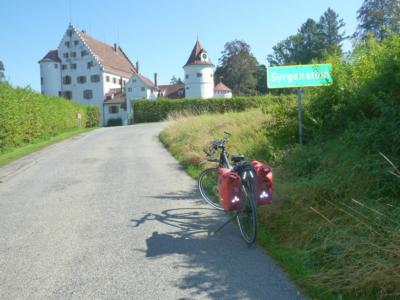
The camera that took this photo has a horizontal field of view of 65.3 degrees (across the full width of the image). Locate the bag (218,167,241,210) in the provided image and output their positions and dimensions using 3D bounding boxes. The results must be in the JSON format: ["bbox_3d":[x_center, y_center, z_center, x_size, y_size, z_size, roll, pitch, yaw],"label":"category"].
[{"bbox_3d":[0.316,0.408,3.320,0.180,0.385,0.310,-6,7,-6],"label":"bag"}]

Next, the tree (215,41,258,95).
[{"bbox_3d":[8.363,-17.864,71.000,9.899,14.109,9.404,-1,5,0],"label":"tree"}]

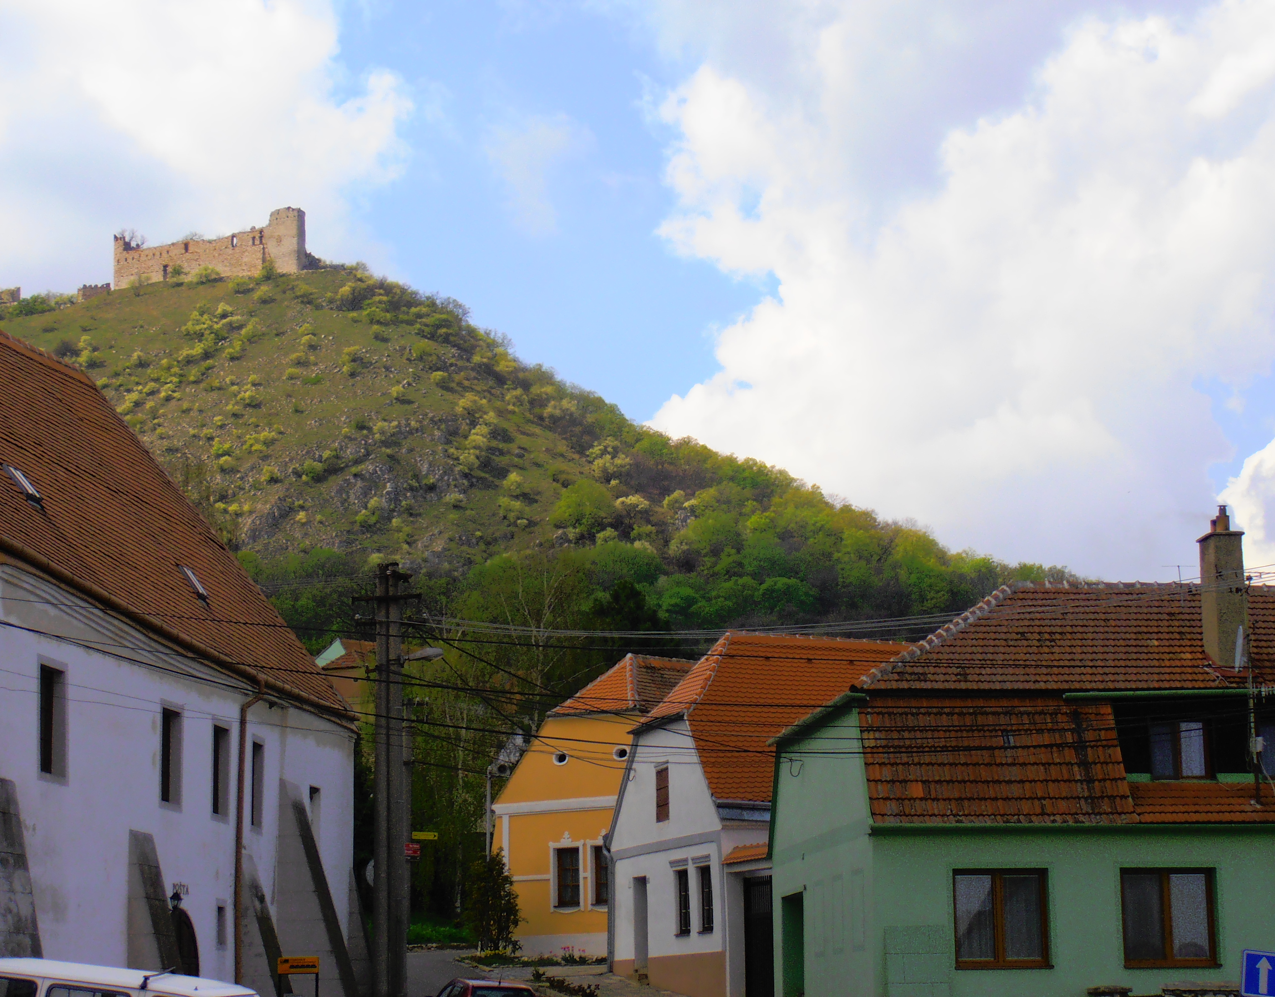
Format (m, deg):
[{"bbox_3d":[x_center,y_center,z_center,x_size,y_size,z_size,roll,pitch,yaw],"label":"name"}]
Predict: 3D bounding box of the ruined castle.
[{"bbox_3d":[-107.744,-63.494,852.000,46.000,18.500,22.000,-1,-9,3],"label":"ruined castle"}]

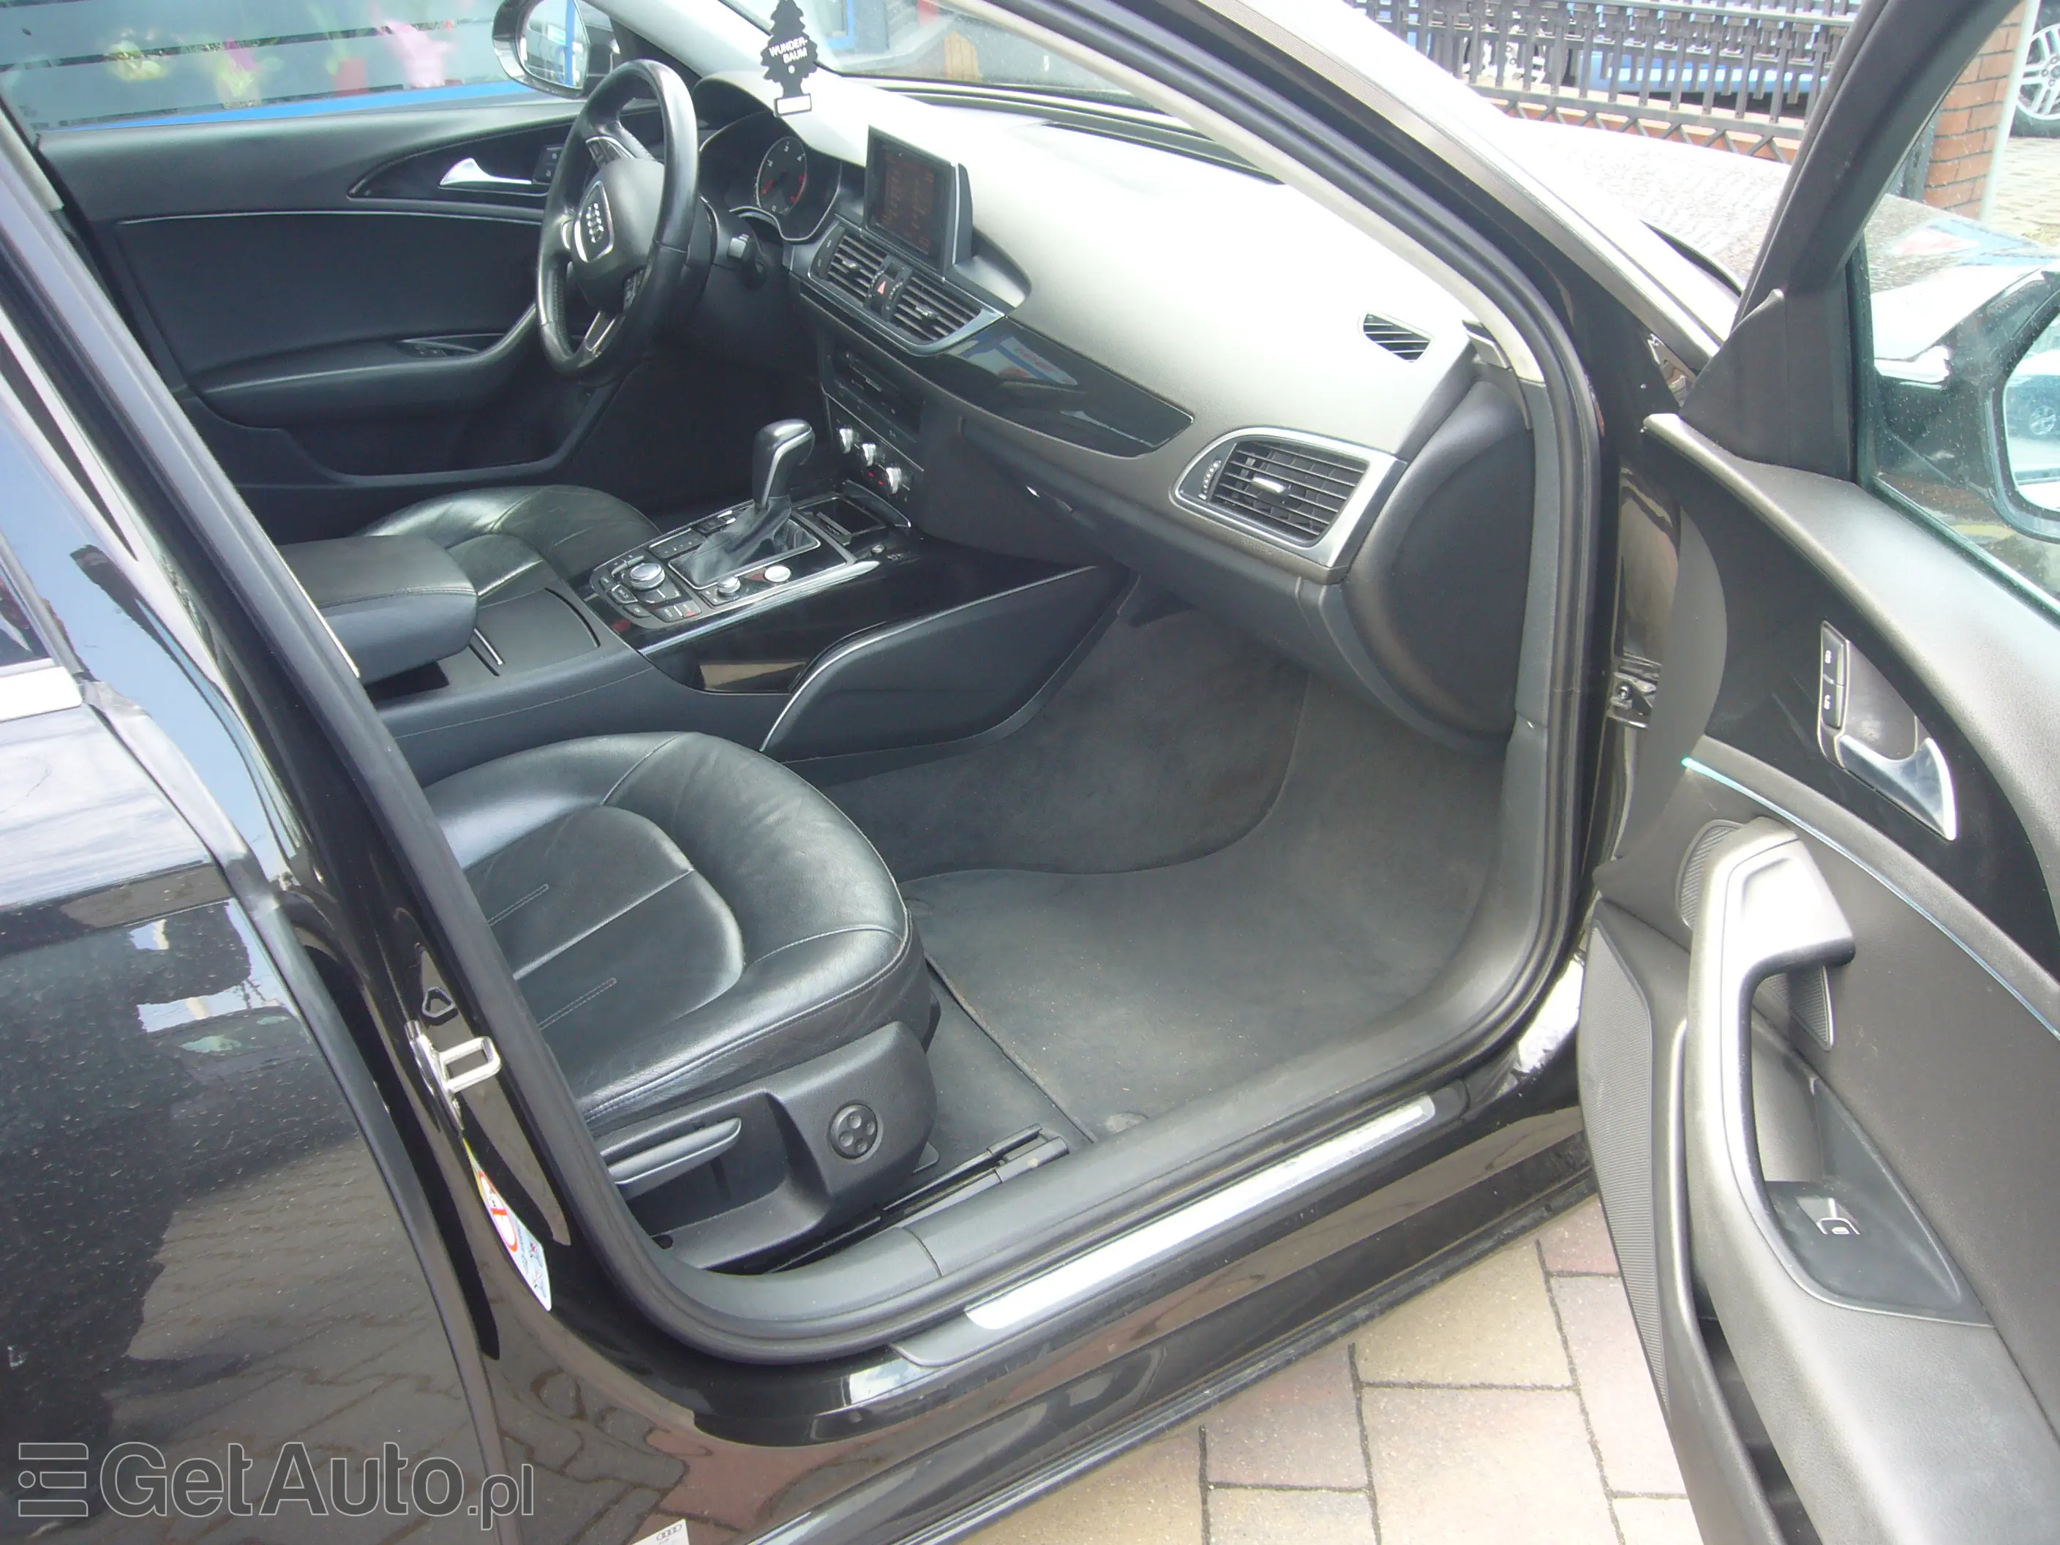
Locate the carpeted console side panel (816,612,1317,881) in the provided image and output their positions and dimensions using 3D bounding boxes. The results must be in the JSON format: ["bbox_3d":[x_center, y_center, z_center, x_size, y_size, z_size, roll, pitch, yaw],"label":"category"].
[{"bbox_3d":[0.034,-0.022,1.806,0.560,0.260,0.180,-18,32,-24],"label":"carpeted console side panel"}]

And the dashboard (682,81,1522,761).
[{"bbox_3d":[0.014,-0.482,1.793,0.450,0.460,1.430,-18,35,-26],"label":"dashboard"}]

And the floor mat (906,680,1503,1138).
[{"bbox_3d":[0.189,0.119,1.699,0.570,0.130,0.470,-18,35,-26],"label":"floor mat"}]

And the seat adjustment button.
[{"bbox_3d":[-0.135,0.272,1.275,0.041,0.041,0.015,-18,23,-26],"label":"seat adjustment button"}]

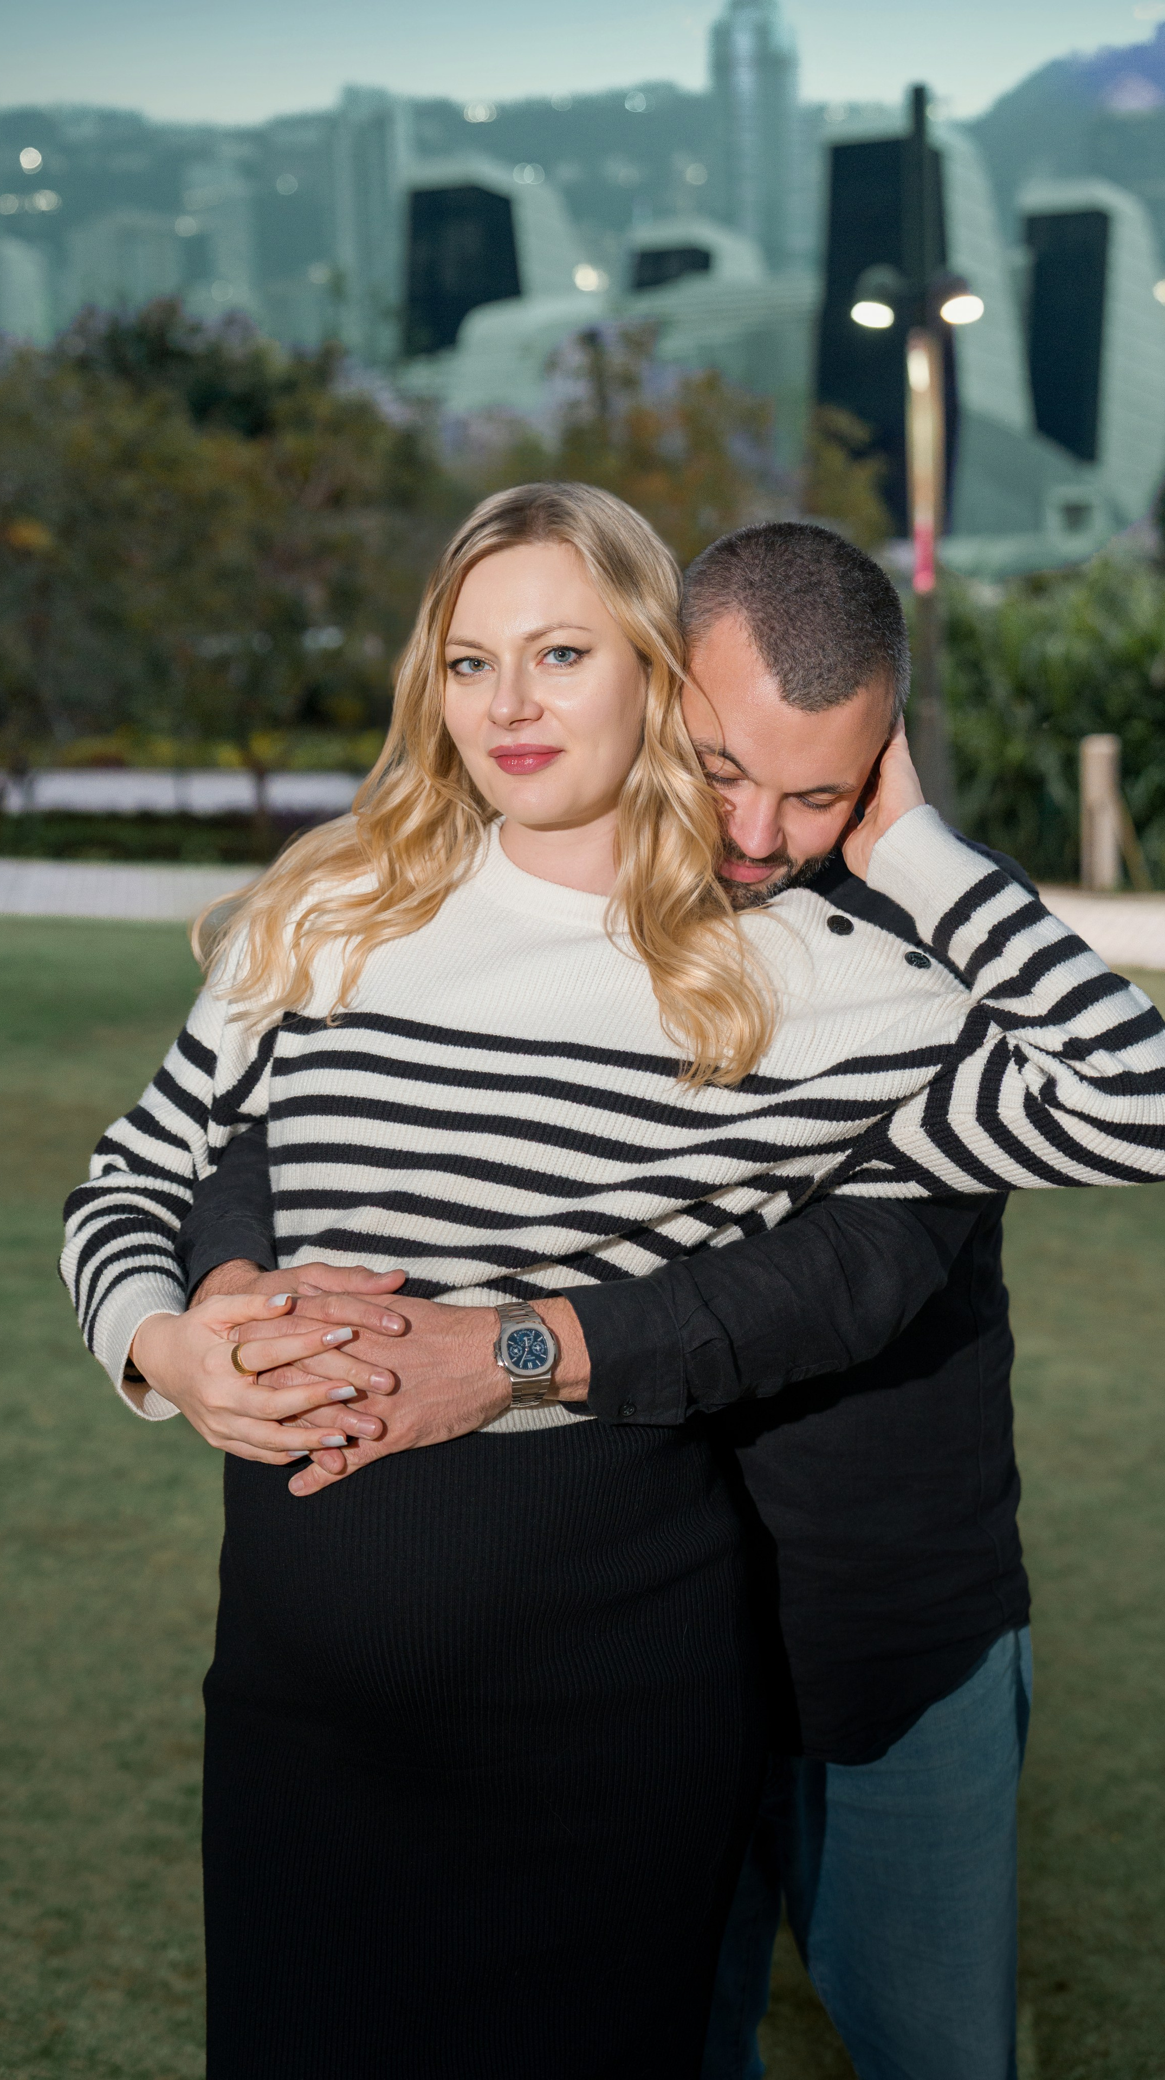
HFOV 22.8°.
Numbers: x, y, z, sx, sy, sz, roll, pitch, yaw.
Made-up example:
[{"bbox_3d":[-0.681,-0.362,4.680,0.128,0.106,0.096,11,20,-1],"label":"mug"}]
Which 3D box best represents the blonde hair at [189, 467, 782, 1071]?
[{"bbox_3d":[-0.064,-0.172,1.960,0.375,0.400,0.270,0,7,16],"label":"blonde hair"}]

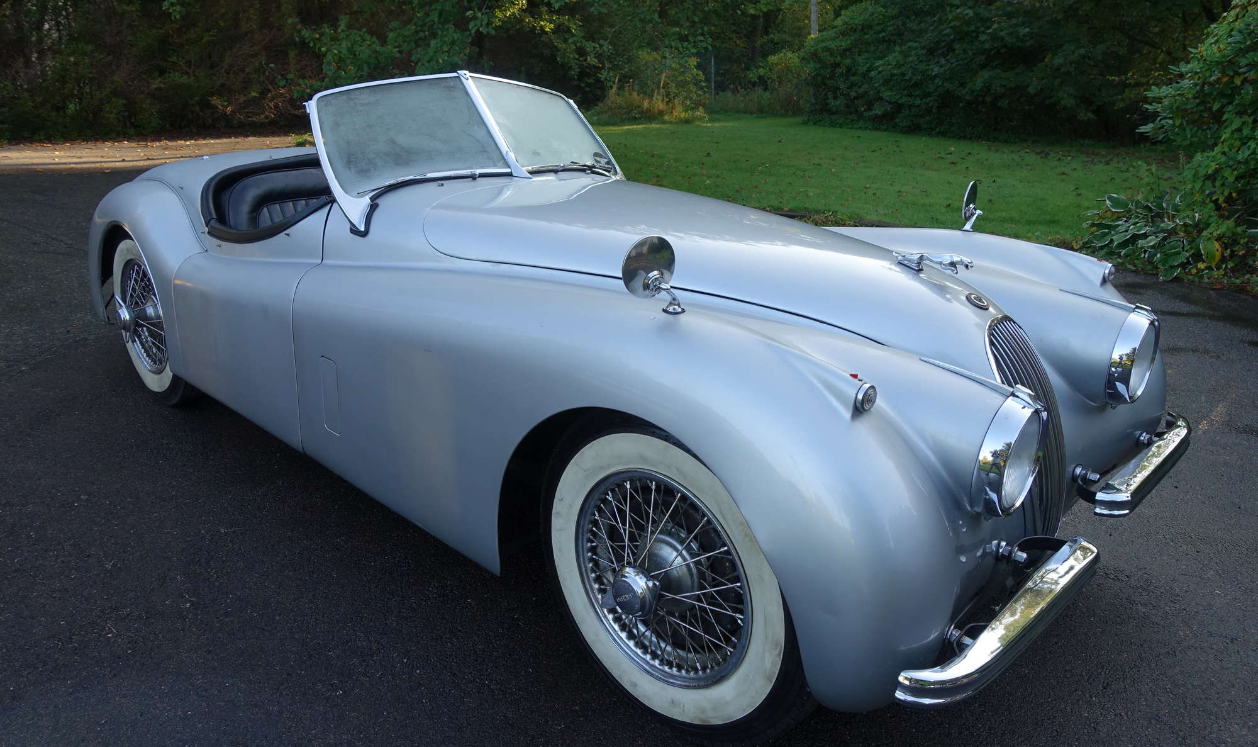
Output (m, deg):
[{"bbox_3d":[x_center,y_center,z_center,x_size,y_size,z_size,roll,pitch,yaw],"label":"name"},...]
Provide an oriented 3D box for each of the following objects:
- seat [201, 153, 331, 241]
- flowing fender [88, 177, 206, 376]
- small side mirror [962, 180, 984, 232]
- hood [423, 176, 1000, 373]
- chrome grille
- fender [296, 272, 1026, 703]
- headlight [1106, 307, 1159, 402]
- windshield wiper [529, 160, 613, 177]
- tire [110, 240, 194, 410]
[{"bbox_3d":[-1.040,-0.445,2.986,0.650,0.530,0.540,18,25,39],"label":"seat"},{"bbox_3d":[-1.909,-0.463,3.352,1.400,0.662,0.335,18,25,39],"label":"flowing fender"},{"bbox_3d":[0.973,-0.476,2.380,0.060,0.142,0.118,18,25,39],"label":"small side mirror"},{"bbox_3d":[0.256,-0.316,2.189,1.550,0.240,0.880,18,25,39],"label":"hood"},{"bbox_3d":[0.840,0.120,1.764,0.205,0.470,0.250,18,25,39],"label":"chrome grille"},{"bbox_3d":[-0.102,0.083,1.899,1.820,0.685,0.510,18,25,39],"label":"fender"},{"bbox_3d":[1.180,-0.034,1.953,0.090,0.227,0.215,18,25,39],"label":"headlight"},{"bbox_3d":[-0.165,-0.699,2.873,0.055,0.045,0.430,12,21,27],"label":"windshield wiper"},{"bbox_3d":[-1.823,-0.236,3.280,0.710,0.710,0.165,18,25,39],"label":"tire"}]

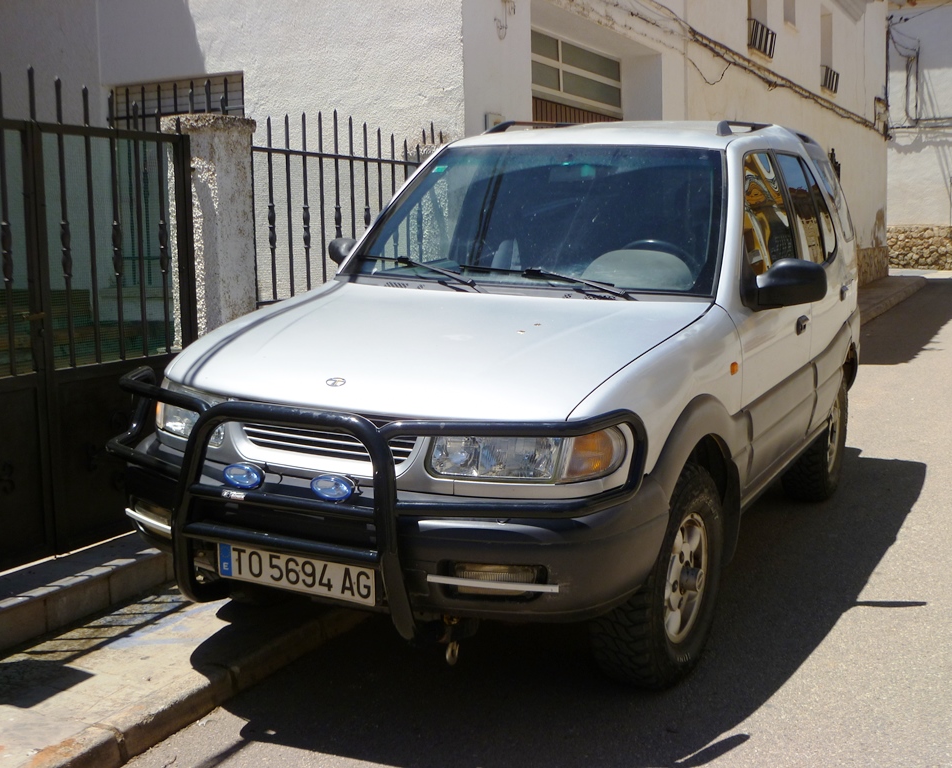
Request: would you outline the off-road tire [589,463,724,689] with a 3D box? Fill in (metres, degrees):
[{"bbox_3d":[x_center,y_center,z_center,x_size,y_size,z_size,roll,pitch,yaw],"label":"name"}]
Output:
[{"bbox_3d":[0.610,0.626,3.832,0.235,0.740,0.740,6,11,29],"label":"off-road tire"}]

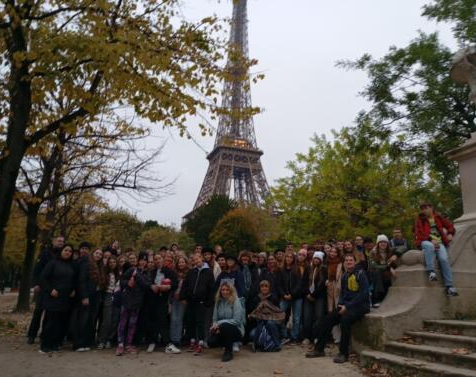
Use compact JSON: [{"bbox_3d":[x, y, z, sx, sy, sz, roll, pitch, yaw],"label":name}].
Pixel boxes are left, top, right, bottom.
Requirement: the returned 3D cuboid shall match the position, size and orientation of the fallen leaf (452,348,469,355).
[{"bbox_3d":[3.118,2.283,5.683,0.210,0.050,0.150,2,-12,0],"label":"fallen leaf"}]

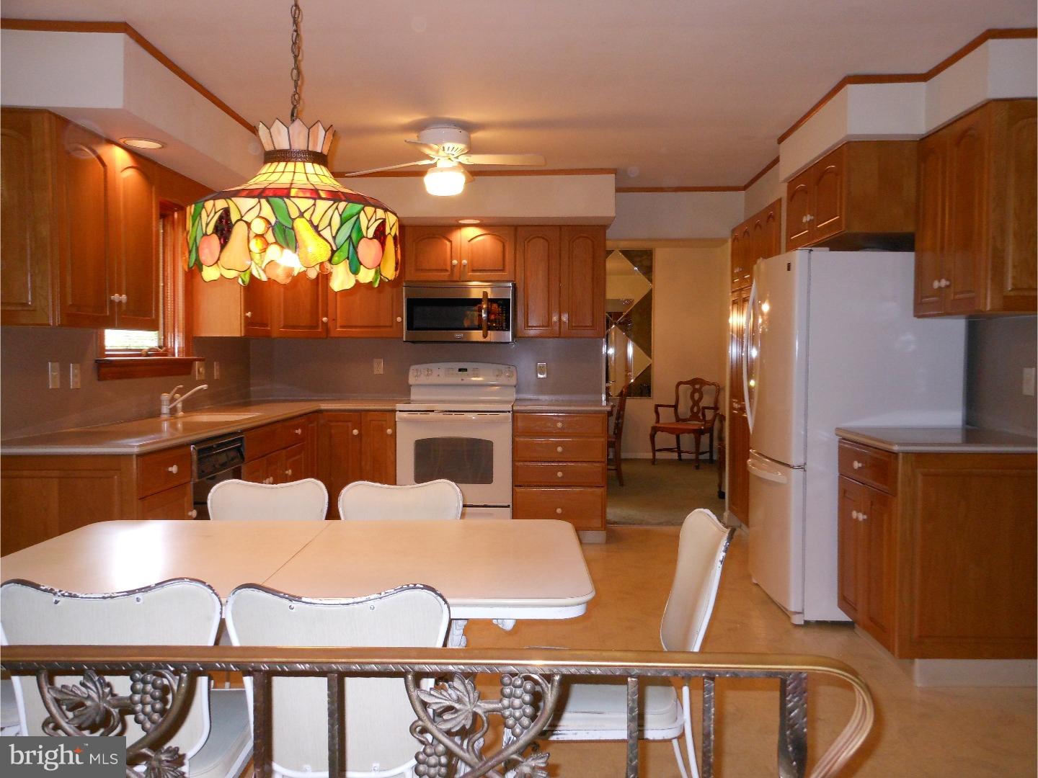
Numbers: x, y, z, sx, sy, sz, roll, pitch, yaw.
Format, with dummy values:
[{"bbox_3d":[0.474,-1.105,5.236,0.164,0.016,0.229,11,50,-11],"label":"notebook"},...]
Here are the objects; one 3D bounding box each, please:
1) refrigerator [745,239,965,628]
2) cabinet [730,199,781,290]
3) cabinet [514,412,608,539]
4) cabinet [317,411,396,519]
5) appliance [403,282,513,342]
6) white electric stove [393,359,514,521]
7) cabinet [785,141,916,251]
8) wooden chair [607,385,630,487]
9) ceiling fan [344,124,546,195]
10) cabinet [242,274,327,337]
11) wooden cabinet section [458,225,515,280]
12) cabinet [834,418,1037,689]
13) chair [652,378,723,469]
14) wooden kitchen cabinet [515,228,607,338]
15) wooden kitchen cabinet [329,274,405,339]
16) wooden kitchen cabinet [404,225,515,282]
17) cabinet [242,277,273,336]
[{"bbox_3d":[1.610,0.216,4.198,0.825,1.725,0.775,0,2,2],"label":"refrigerator"},{"bbox_3d":[1.781,-0.892,5.349,0.580,0.429,1.228,0,2,1],"label":"cabinet"},{"bbox_3d":[0.273,0.547,5.767,0.609,0.815,0.610,0,2,2],"label":"cabinet"},{"bbox_3d":[-1.053,0.546,5.802,0.517,0.815,0.610,0,2,2],"label":"cabinet"},{"bbox_3d":[-0.404,-0.527,5.858,0.755,0.404,0.395,0,2,1],"label":"appliance"},{"bbox_3d":[-0.409,0.415,5.732,0.757,1.186,0.680,0,2,1],"label":"white electric stove"},{"bbox_3d":[1.741,-0.905,4.076,0.618,0.379,0.850,0,2,2],"label":"cabinet"},{"bbox_3d":[0.774,0.432,8.216,0.570,0.970,0.500,0,2,1],"label":"wooden chair"},{"bbox_3d":[-0.393,-1.216,4.498,1.080,0.360,1.080,1,2,14],"label":"ceiling fan"},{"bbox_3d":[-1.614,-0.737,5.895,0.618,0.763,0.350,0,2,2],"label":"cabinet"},{"bbox_3d":[-0.216,-0.940,5.929,0.374,0.373,0.320,0,2,1],"label":"wooden cabinet section"},{"bbox_3d":[1.735,0.647,3.441,0.650,0.914,0.690,0,2,1],"label":"cabinet"},{"bbox_3d":[1.929,0.379,9.617,0.600,0.975,0.610,2,3,37],"label":"chair"},{"bbox_3d":[0.288,-0.732,5.866,0.604,0.762,0.330,0,2,1],"label":"wooden kitchen cabinet"},{"bbox_3d":[-1.043,-0.737,5.895,0.524,0.763,0.320,0,2,2],"label":"wooden kitchen cabinet"},{"bbox_3d":[-0.399,-0.927,5.870,0.763,0.382,0.320,0,2,2],"label":"wooden kitchen cabinet"},{"bbox_3d":[-1.830,-0.719,5.451,0.310,0.763,0.650,0,2,2],"label":"cabinet"}]

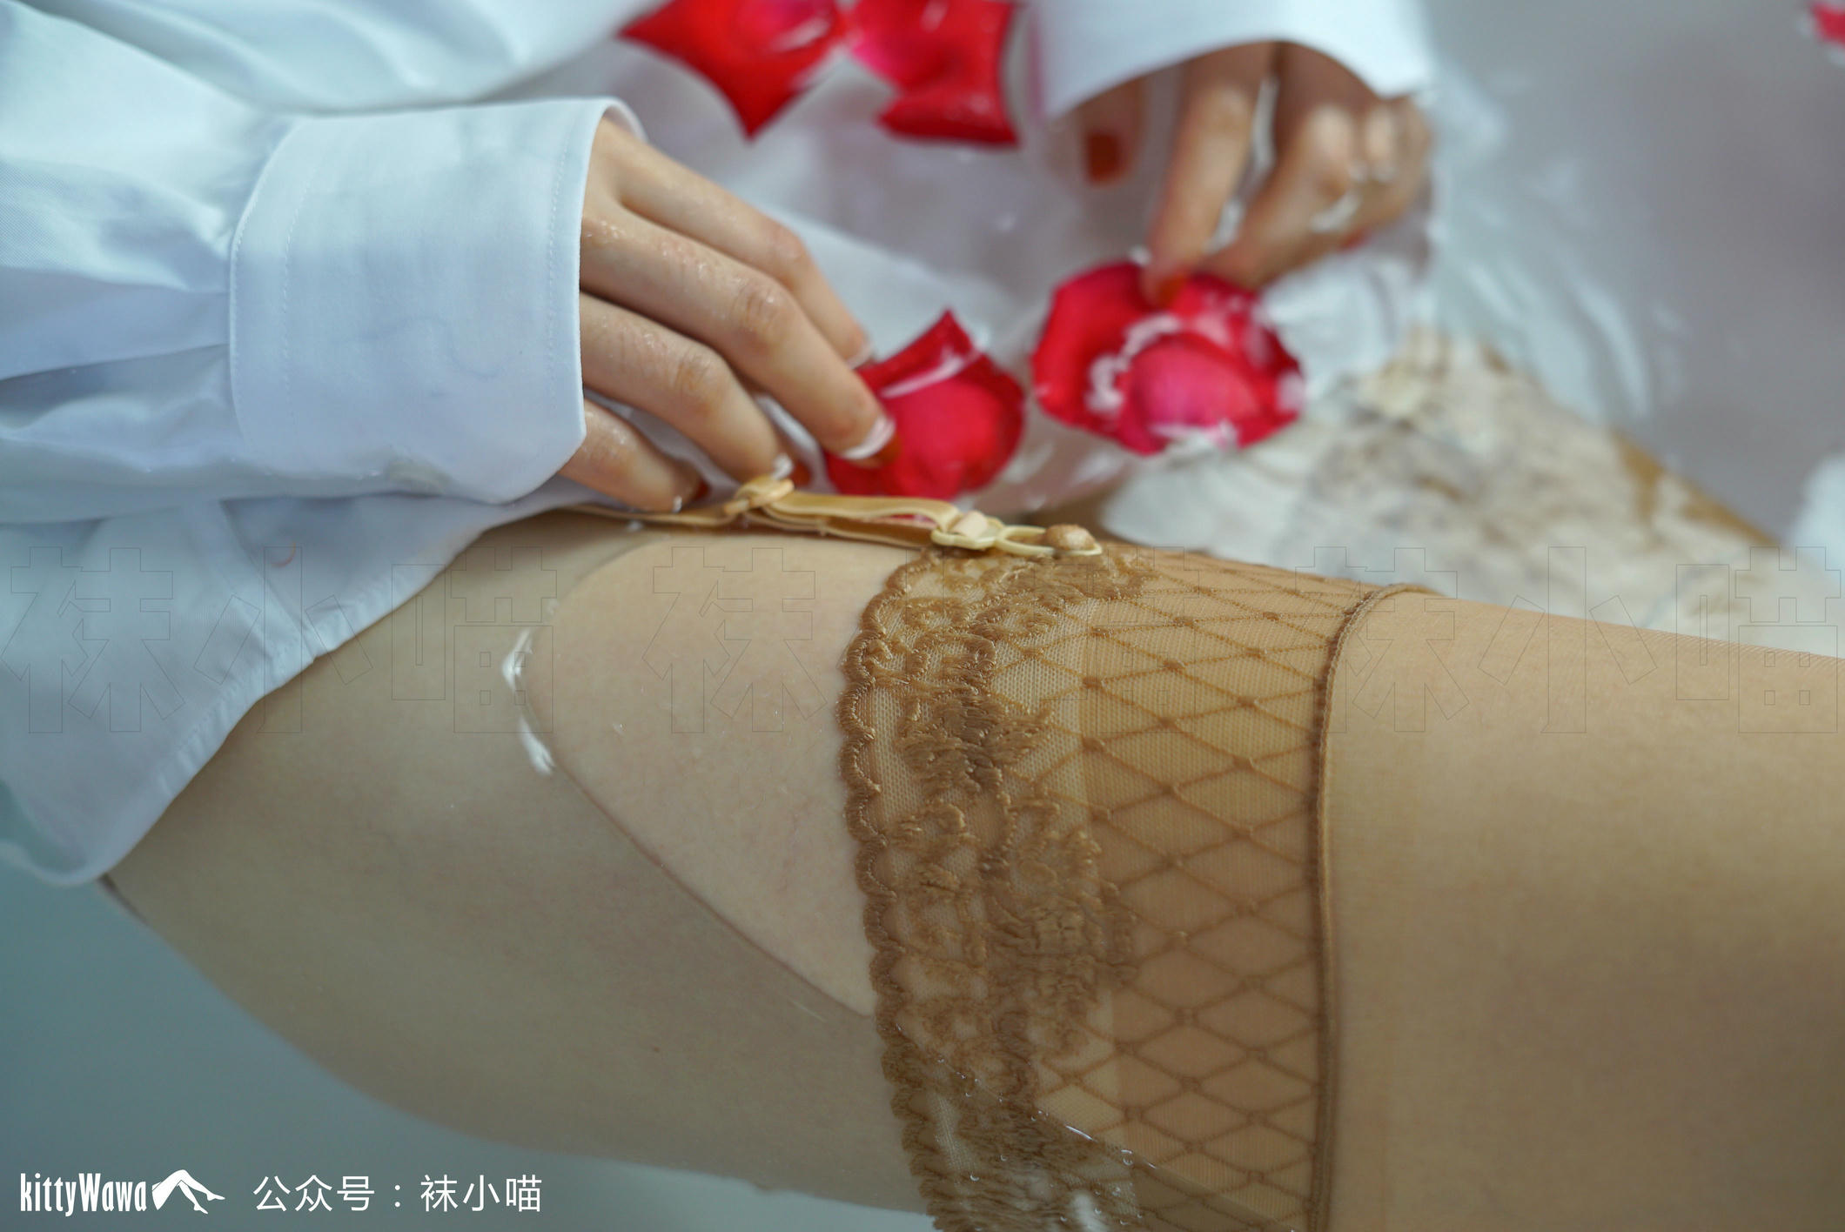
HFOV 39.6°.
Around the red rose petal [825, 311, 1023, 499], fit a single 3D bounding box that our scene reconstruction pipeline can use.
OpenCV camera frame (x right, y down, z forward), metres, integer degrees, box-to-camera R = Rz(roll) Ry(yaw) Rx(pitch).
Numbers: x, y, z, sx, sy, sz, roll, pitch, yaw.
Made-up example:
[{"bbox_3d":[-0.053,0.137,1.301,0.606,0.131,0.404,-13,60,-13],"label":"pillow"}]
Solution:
[{"bbox_3d":[0.000,-0.045,0.560,0.046,0.018,0.043,0,44,0],"label":"red rose petal"}]

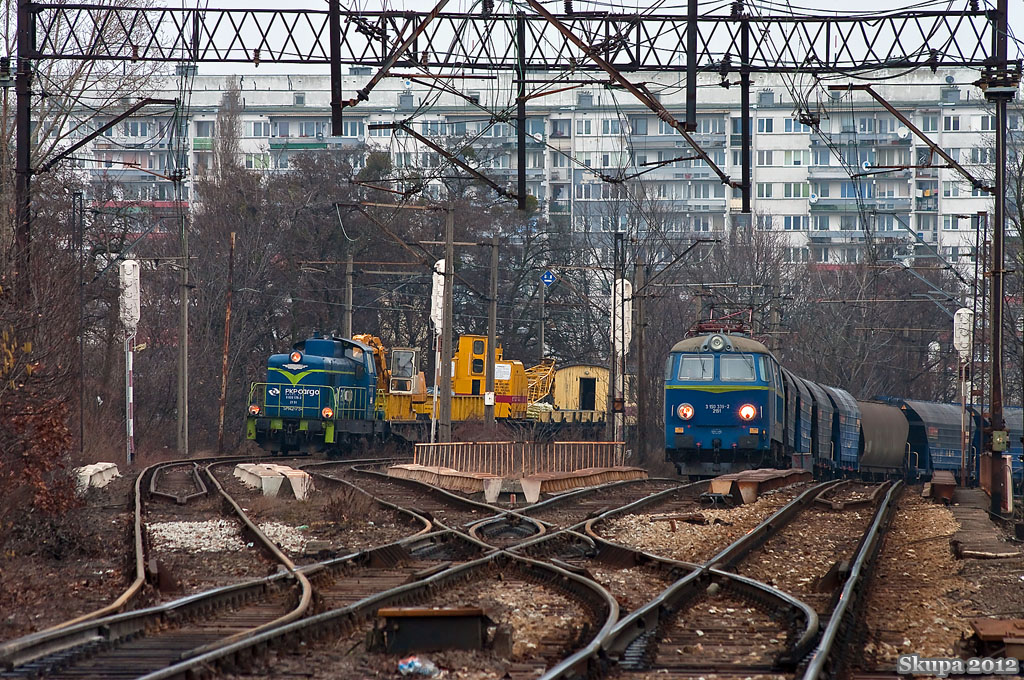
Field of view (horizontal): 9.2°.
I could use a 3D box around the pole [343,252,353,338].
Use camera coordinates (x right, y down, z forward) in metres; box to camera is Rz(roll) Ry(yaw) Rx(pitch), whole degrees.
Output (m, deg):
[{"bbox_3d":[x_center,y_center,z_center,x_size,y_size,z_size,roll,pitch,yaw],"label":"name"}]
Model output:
[{"bbox_3d":[-6.497,0.497,254.000,0.300,8.000,0.300,0,-1,0],"label":"pole"}]

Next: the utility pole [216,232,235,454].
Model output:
[{"bbox_3d":[-9.614,0.118,216.000,0.180,7.550,0.180,3,-1,0],"label":"utility pole"}]

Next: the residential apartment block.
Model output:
[{"bbox_3d":[1.168,-7.224,553.000,92.000,32.000,12.000,0,-1,13],"label":"residential apartment block"}]

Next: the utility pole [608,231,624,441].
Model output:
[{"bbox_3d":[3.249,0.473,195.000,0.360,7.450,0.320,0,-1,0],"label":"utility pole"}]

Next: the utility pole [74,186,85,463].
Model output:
[{"bbox_3d":[-12.750,-0.397,188.000,0.280,8.100,0.250,0,-1,0],"label":"utility pole"}]

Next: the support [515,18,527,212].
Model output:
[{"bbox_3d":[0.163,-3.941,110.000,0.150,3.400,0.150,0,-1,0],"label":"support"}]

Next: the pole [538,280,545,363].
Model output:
[{"bbox_3d":[1.274,1.187,276.000,0.280,7.400,0.280,0,-1,0],"label":"pole"}]

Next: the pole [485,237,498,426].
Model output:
[{"bbox_3d":[-0.713,0.232,228.000,0.320,7.900,0.320,0,-1,0],"label":"pole"}]

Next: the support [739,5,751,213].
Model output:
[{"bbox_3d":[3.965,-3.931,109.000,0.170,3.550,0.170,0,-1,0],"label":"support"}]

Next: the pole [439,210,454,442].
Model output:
[{"bbox_3d":[-1.776,-0.014,176.000,0.340,7.500,0.320,0,-1,0],"label":"pole"}]

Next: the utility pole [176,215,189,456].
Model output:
[{"bbox_3d":[-11.050,-0.050,215.000,0.320,8.100,0.320,0,-1,0],"label":"utility pole"}]

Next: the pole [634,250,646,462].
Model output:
[{"bbox_3d":[4.946,0.712,246.000,0.320,8.100,0.320,0,-1,0],"label":"pole"}]

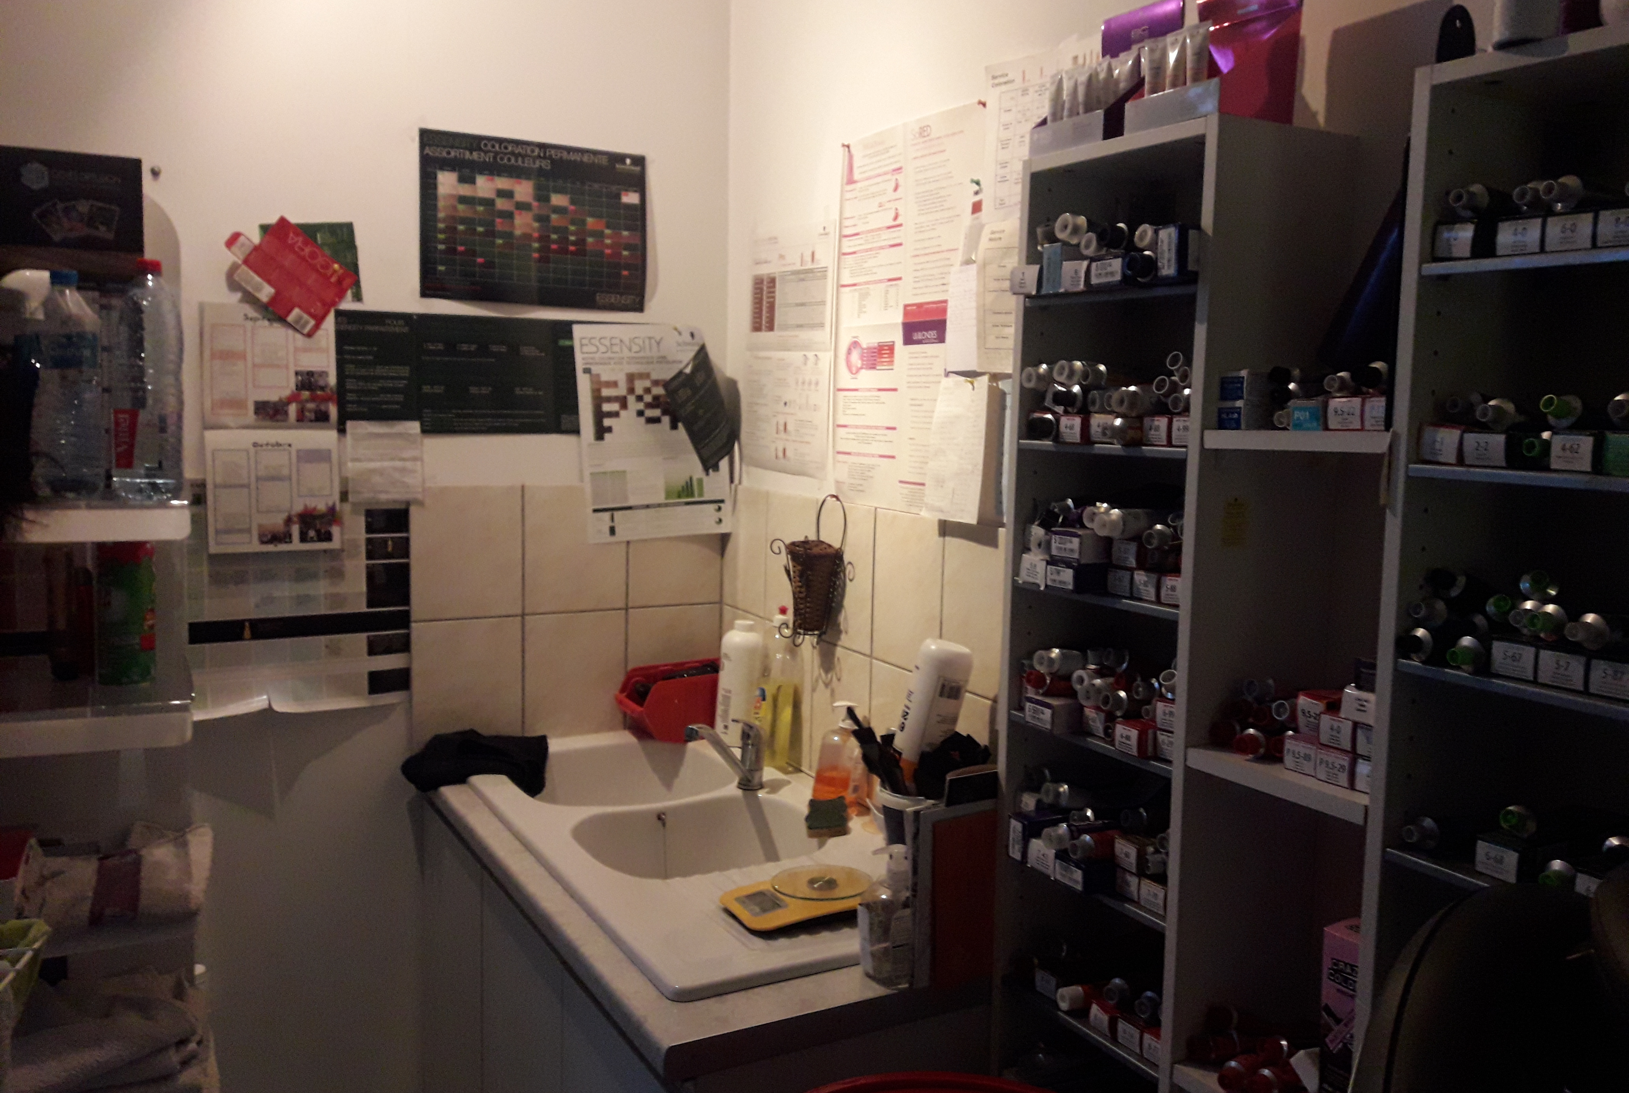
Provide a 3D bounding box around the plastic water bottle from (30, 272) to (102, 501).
[{"bbox_3d":[-1.042,-0.225,1.825,0.085,0.308,0.085,-2,7,-27],"label":"plastic water bottle"}]

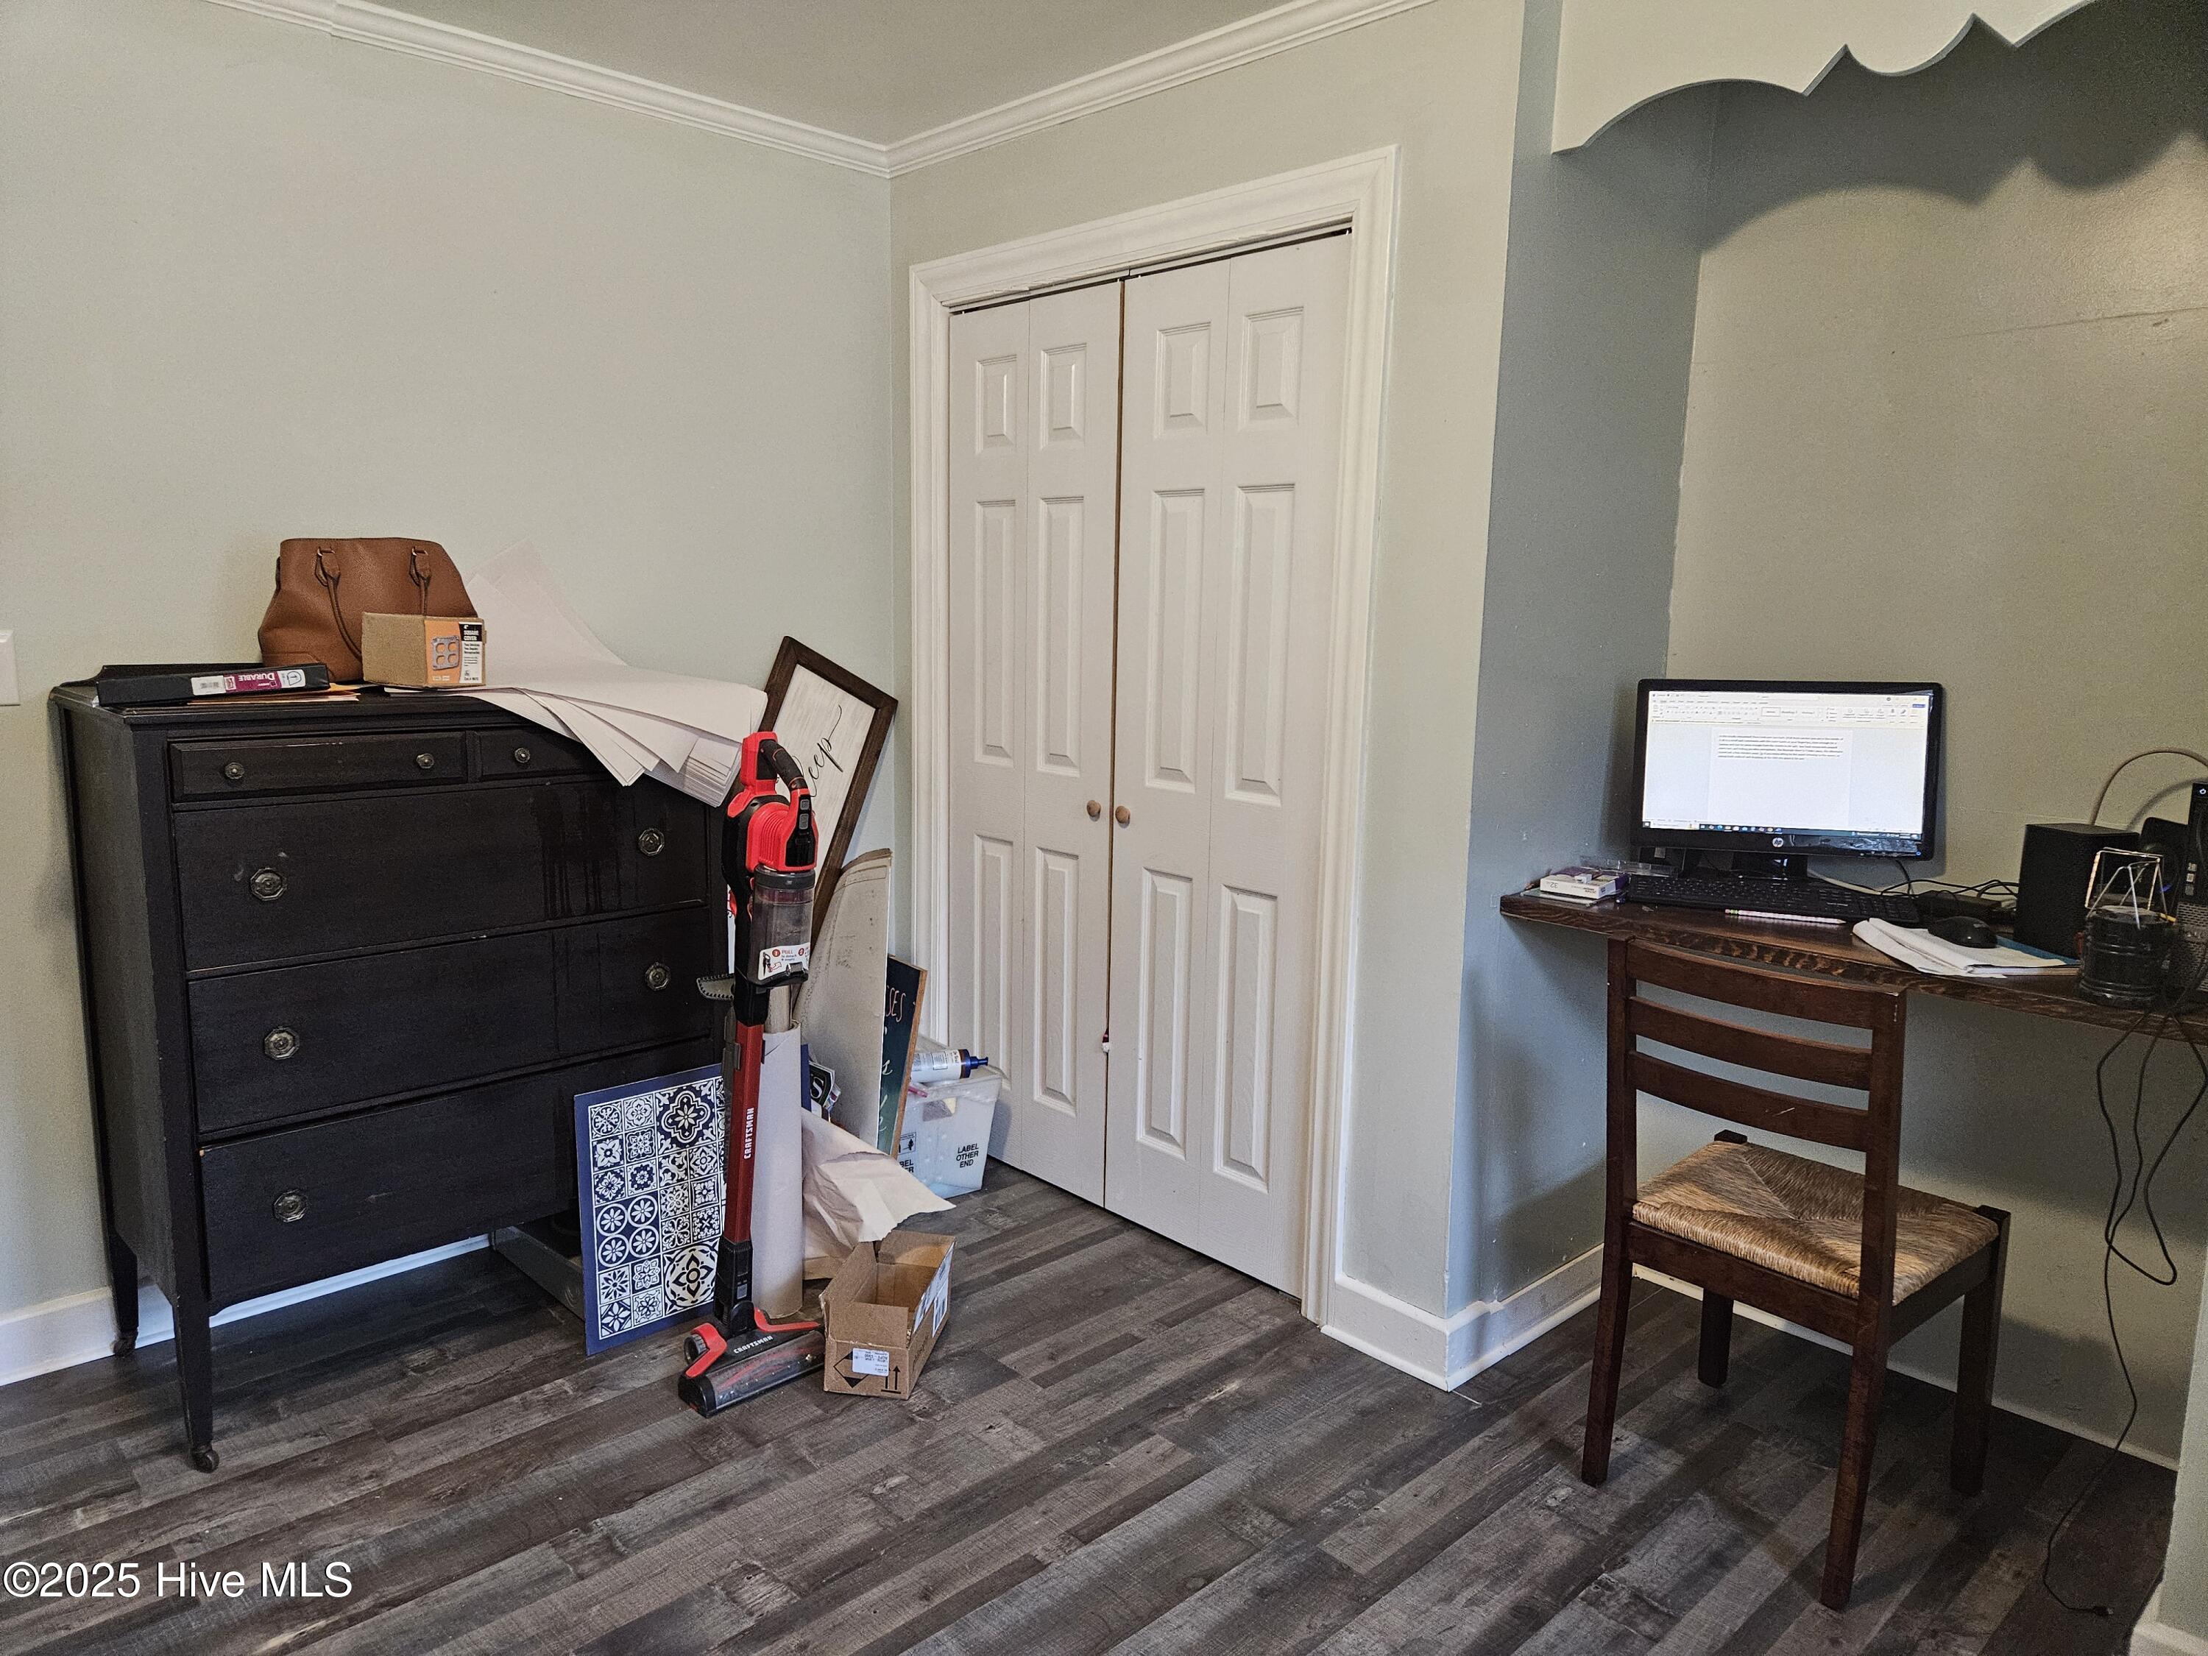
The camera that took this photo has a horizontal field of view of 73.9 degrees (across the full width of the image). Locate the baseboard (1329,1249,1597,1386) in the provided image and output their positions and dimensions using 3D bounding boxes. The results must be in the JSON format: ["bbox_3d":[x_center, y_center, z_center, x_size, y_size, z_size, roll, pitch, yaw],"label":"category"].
[{"bbox_3d":[0.753,0.890,2.926,0.650,0.120,0.295,-7,12,-43],"label":"baseboard"}]

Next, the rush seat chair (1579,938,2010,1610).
[{"bbox_3d":[1.082,0.611,2.274,0.510,0.885,0.455,-7,12,-41],"label":"rush seat chair"}]

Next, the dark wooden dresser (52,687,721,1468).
[{"bbox_3d":[-1.234,0.351,2.672,0.935,1.180,0.540,-7,12,-43],"label":"dark wooden dresser"}]

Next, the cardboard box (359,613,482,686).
[{"bbox_3d":[-1.192,-0.310,2.574,0.185,0.116,0.107,7,11,34],"label":"cardboard box"}]

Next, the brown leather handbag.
[{"bbox_3d":[-1.338,-0.386,2.658,0.335,0.260,0.170,-5,11,-35],"label":"brown leather handbag"}]

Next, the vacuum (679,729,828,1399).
[{"bbox_3d":[-0.618,0.406,2.532,0.265,1.140,0.210,-7,12,-43],"label":"vacuum"}]

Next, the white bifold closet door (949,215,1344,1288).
[{"bbox_3d":[0.034,-0.139,3.214,0.040,2.030,1.180,-7,12,-43],"label":"white bifold closet door"}]

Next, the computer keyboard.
[{"bbox_3d":[1.109,0.119,2.461,0.440,0.030,0.150,4,9,18],"label":"computer keyboard"}]

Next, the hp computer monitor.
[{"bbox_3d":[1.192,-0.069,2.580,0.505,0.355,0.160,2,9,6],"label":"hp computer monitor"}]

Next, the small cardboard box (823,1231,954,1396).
[{"bbox_3d":[-0.401,0.882,2.679,0.165,0.165,0.300,2,9,7],"label":"small cardboard box"}]

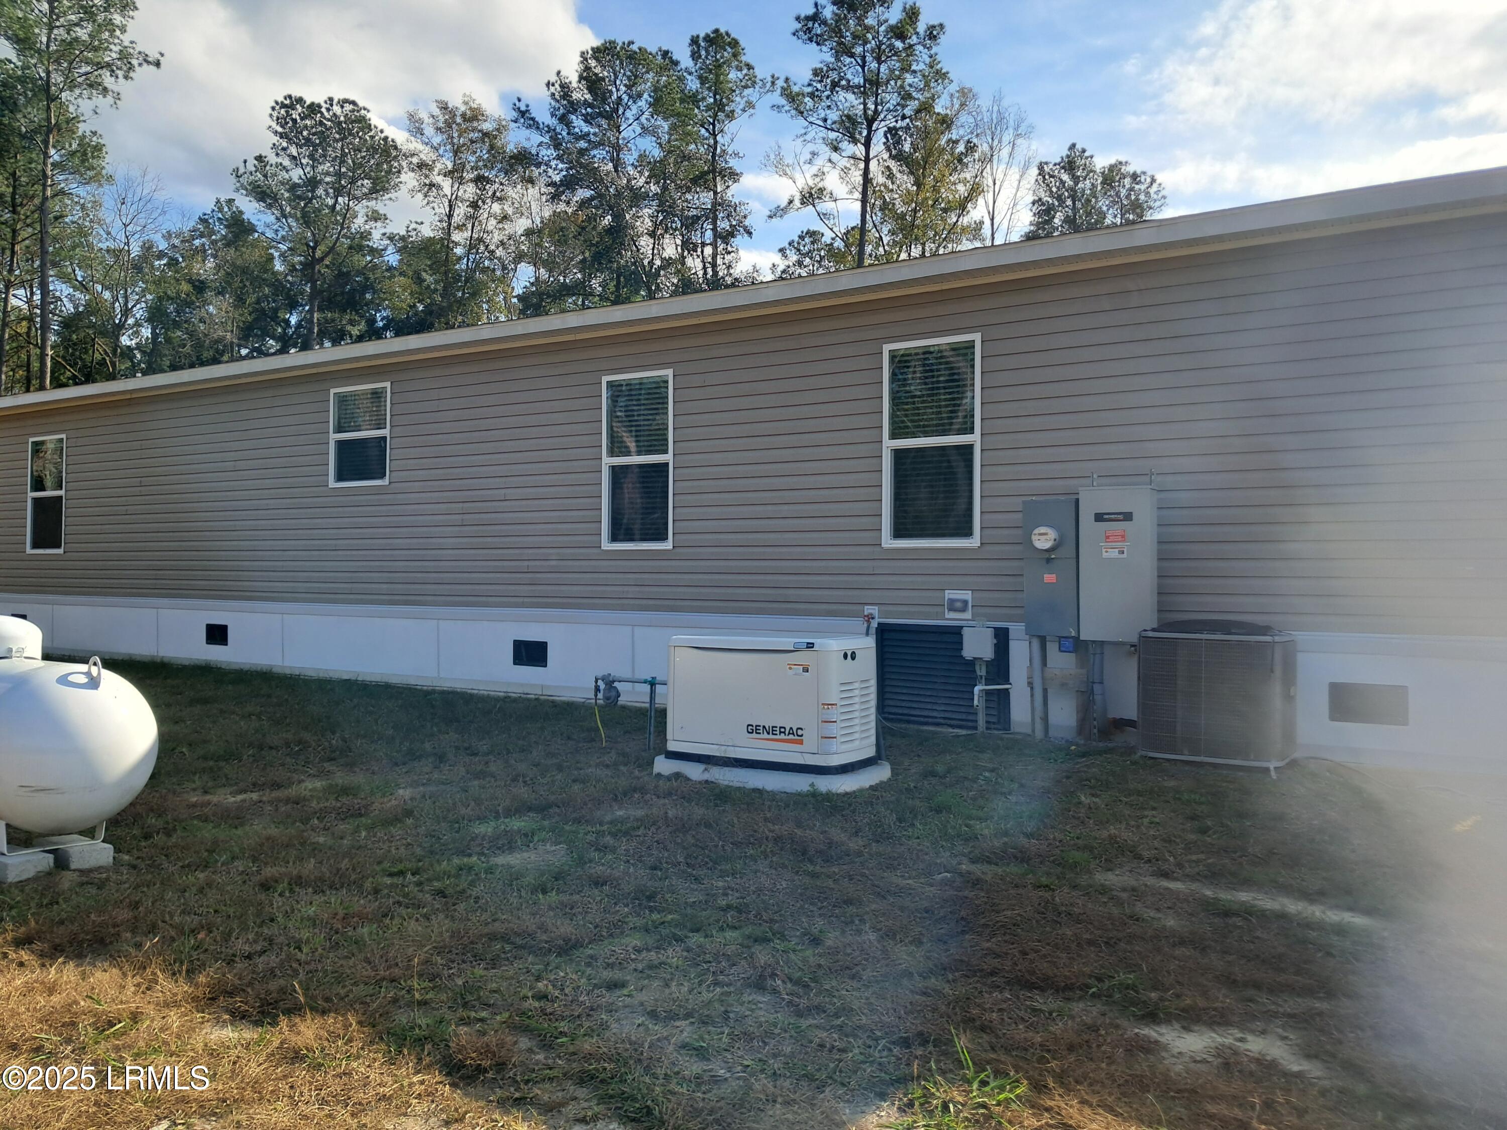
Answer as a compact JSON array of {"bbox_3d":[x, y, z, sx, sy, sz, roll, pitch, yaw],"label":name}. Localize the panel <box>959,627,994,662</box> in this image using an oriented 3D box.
[{"bbox_3d":[1.626,0.573,8.476,0.215,0.230,0.110,0,-1,32],"label":"panel"}]

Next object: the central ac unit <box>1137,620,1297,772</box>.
[{"bbox_3d":[2.828,0.735,7.110,0.785,0.810,0.750,0,-1,32],"label":"central ac unit"}]

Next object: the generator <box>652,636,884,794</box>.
[{"bbox_3d":[0.116,0.858,7.239,1.290,0.800,0.700,0,-1,32],"label":"generator"}]

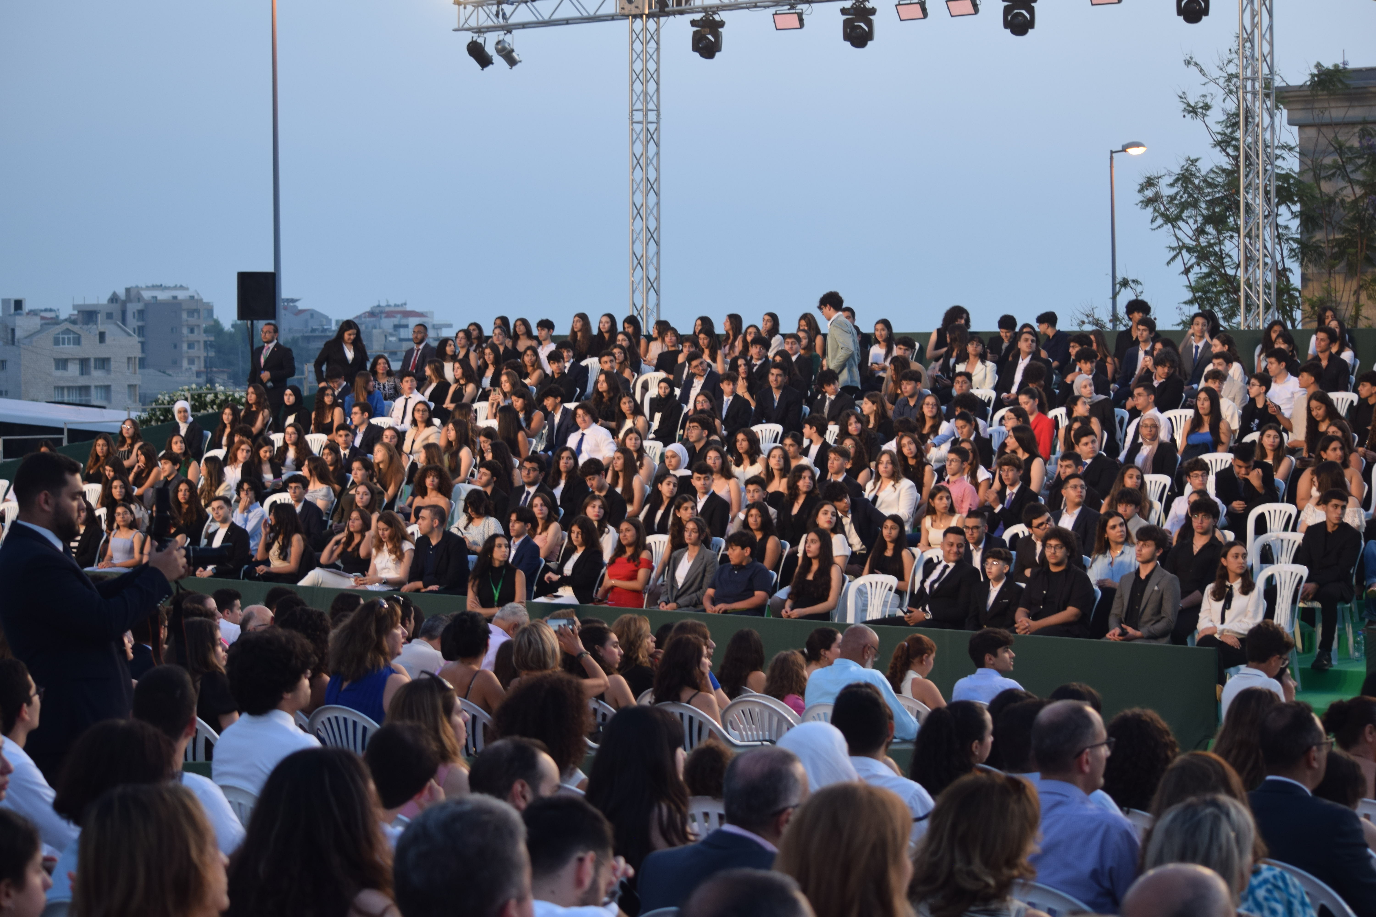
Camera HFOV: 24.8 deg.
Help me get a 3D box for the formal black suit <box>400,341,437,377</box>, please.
[{"bbox_3d":[-3.341,-1.078,38.800,0.500,0.700,0.300,0,1,28],"label":"formal black suit"}]

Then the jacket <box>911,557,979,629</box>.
[{"bbox_3d":[1.726,0.941,21.100,0.500,0.580,0.420,1,3,40],"label":"jacket"}]

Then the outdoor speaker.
[{"bbox_3d":[-5.550,-2.079,40.200,0.420,0.610,0.380,-1,1,-22],"label":"outdoor speaker"}]

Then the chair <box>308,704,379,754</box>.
[{"bbox_3d":[-1.252,1.393,12.805,0.570,0.820,0.560,1,3,41],"label":"chair"}]

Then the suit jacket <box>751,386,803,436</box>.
[{"bbox_3d":[0.826,-0.381,29.200,0.470,0.580,0.360,0,3,22],"label":"suit jacket"}]

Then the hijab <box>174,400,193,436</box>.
[{"bbox_3d":[-5.234,-0.413,32.500,0.220,0.370,0.250,0,2,0],"label":"hijab"}]

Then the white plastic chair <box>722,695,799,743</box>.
[{"bbox_3d":[0.455,1.497,14.505,0.570,0.820,0.560,1,3,41],"label":"white plastic chair"}]

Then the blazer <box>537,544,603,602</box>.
[{"bbox_3d":[-0.953,0.958,25.600,0.380,0.550,0.430,-1,2,-42],"label":"blazer"}]

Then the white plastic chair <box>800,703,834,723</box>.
[{"bbox_3d":[0.903,1.667,16.300,0.560,0.810,0.560,1,3,38],"label":"white plastic chair"}]

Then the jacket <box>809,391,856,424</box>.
[{"bbox_3d":[1.426,-0.403,30.900,0.450,0.520,0.340,0,1,34],"label":"jacket"}]

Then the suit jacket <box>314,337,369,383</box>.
[{"bbox_3d":[-3.706,-0.977,33.500,0.560,0.640,0.340,-1,2,-12],"label":"suit jacket"}]

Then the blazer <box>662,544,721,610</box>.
[{"bbox_3d":[0.004,0.896,22.700,0.460,0.560,0.420,1,3,36],"label":"blazer"}]

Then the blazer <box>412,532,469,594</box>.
[{"bbox_3d":[-1.938,0.862,24.400,0.480,0.580,0.440,1,3,38],"label":"blazer"}]

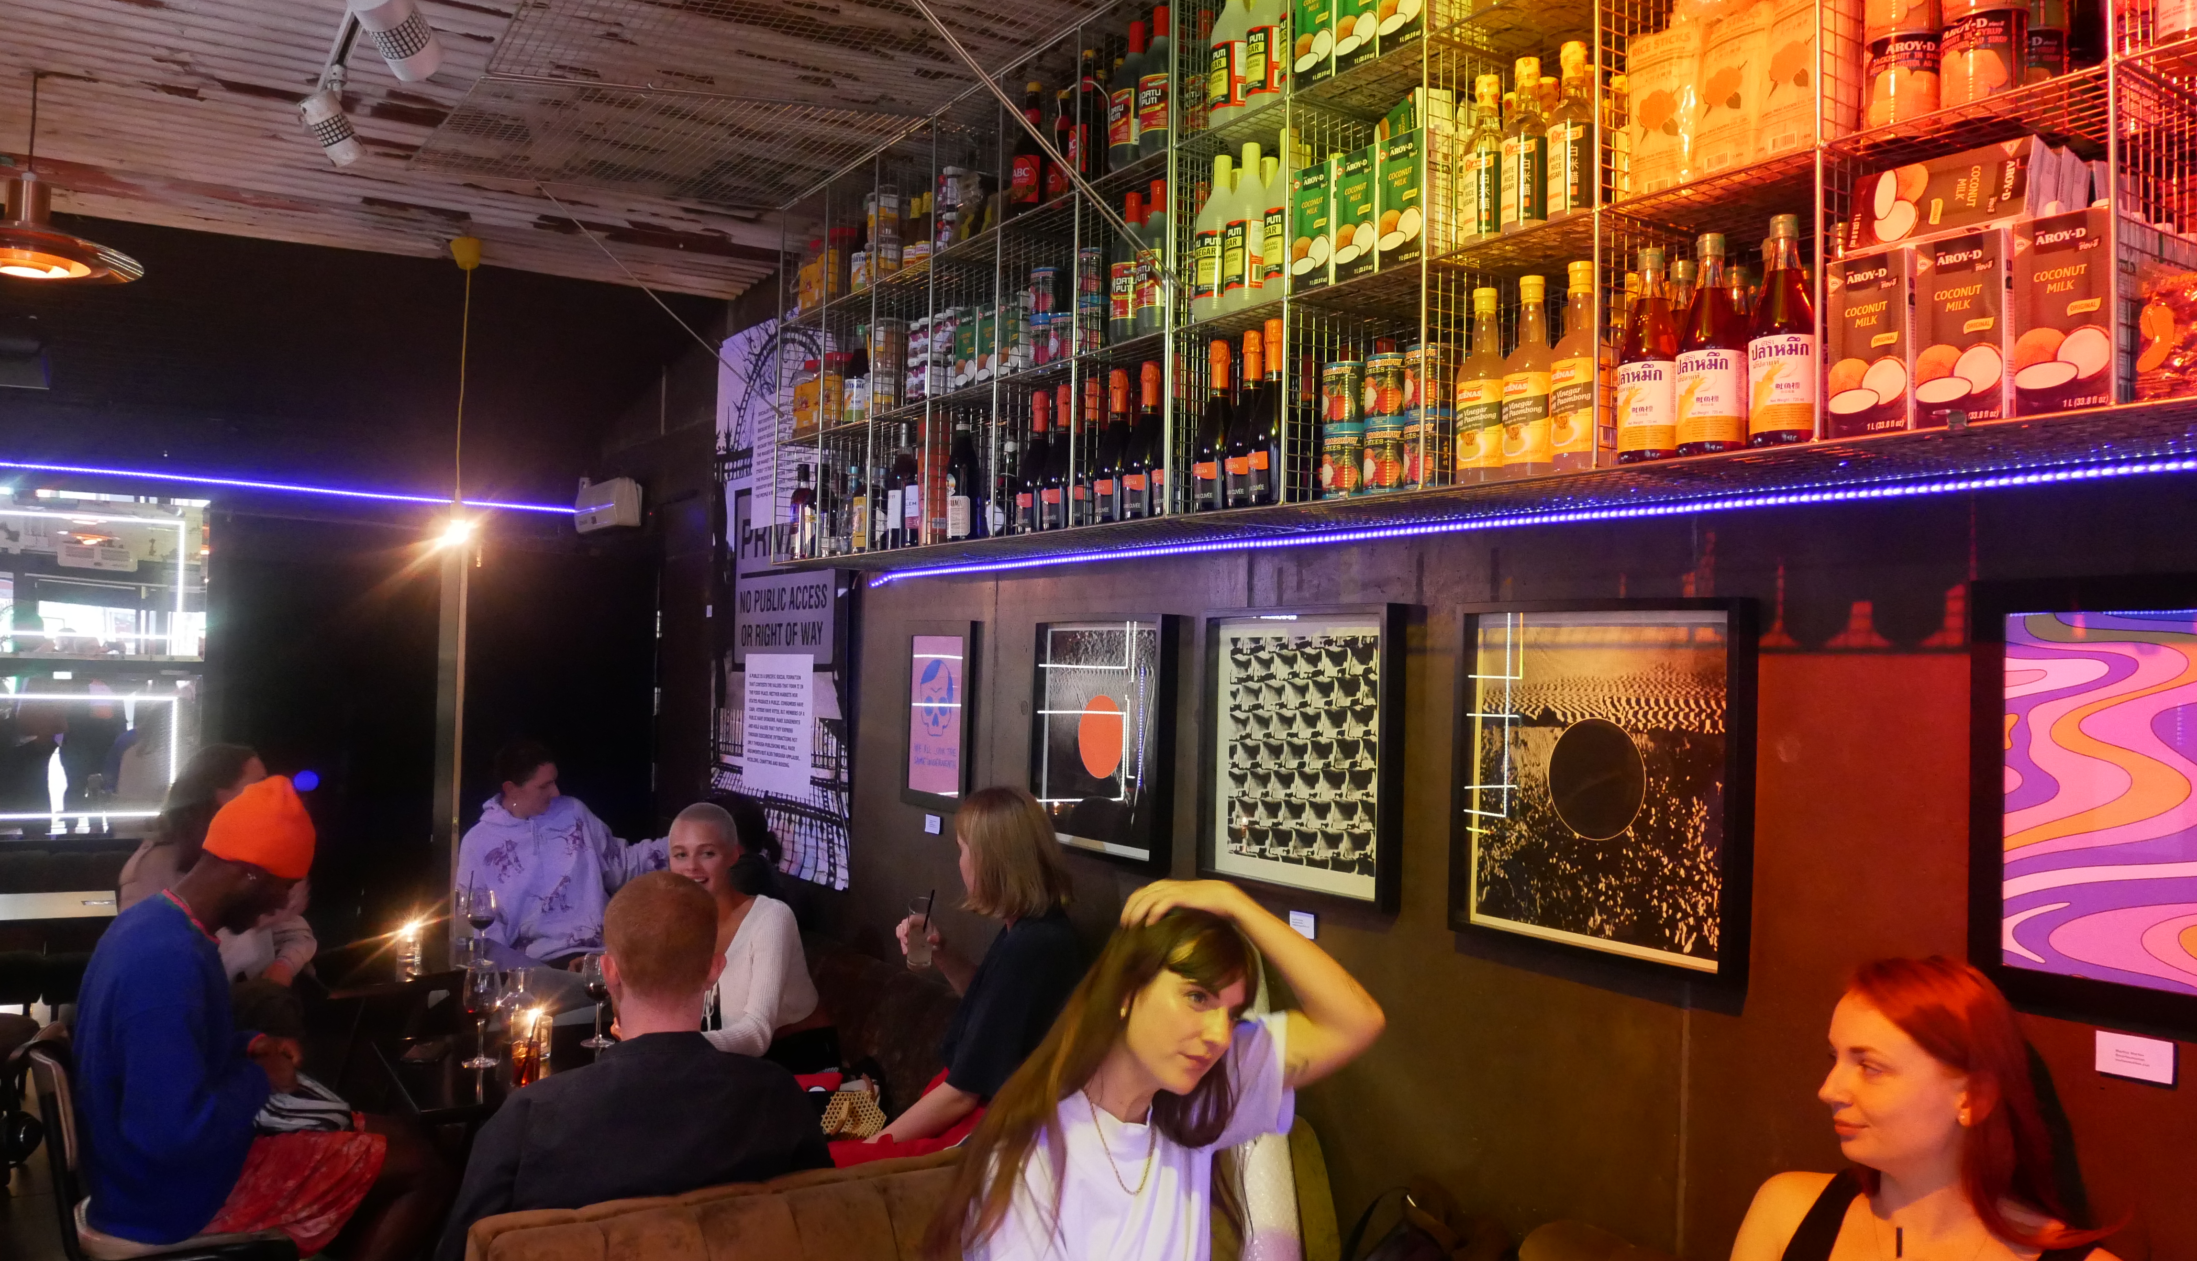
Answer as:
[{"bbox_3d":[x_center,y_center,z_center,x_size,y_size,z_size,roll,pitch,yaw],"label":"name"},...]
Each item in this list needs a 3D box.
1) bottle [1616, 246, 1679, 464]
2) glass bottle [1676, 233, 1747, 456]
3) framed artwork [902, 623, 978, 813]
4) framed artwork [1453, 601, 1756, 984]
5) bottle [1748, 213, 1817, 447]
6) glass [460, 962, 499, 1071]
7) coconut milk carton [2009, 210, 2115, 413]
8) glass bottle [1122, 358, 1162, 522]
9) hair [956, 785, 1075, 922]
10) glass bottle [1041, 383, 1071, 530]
[{"bbox_3d":[0.705,-0.349,1.955,0.076,0.277,0.076,2,-2,-34],"label":"bottle"},{"bbox_3d":[0.754,-0.350,1.874,0.080,0.280,0.080,2,-2,-34],"label":"glass bottle"},{"bbox_3d":[-0.425,0.225,4.101,0.030,0.502,0.367,2,-2,-34],"label":"framed artwork"},{"bbox_3d":[0.771,0.229,2.380,0.050,0.543,0.530,2,-2,-34],"label":"framed artwork"},{"bbox_3d":[0.810,-0.350,1.801,0.076,0.277,0.076,2,-2,-34],"label":"bottle"},{"bbox_3d":[-1.255,0.783,3.100,0.074,0.206,0.074,2,-2,-35],"label":"glass"},{"bbox_3d":[0.992,-0.317,1.547,0.060,0.199,0.089,2,-2,-35],"label":"coconut milk carton"},{"bbox_3d":[0.098,-0.353,2.859,0.087,0.306,0.087,2,-2,-34],"label":"glass bottle"},{"bbox_3d":[-0.168,0.450,3.070,0.235,0.275,0.210,1,-1,21],"label":"hair"},{"bbox_3d":[-0.071,-0.354,3.149,0.088,0.312,0.088,1,-1,0],"label":"glass bottle"}]

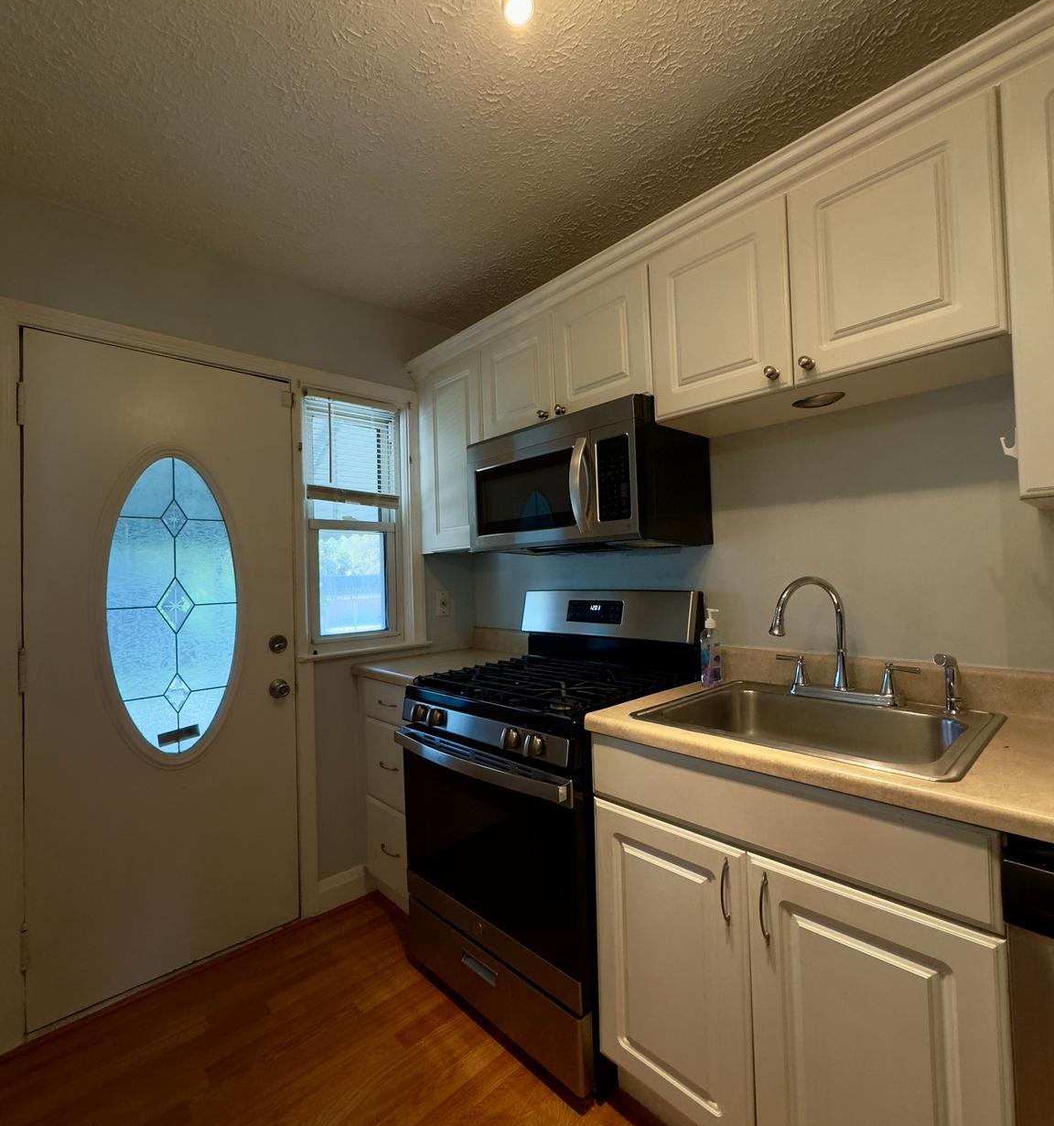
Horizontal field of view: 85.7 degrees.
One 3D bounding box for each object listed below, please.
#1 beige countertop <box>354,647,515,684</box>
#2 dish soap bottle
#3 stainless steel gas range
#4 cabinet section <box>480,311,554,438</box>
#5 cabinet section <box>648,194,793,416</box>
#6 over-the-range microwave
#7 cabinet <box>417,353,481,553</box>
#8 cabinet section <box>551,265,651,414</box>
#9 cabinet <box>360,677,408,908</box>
[{"bbox_3d":[-0.321,0.420,2.314,0.638,0.036,0.460,0,-2,-43],"label":"beige countertop"},{"bbox_3d":[0.553,0.251,1.706,0.060,0.222,0.052,-1,-1,-23],"label":"dish soap bottle"},{"bbox_3d":[0.071,0.703,1.841,0.687,1.200,0.759,0,-2,-43],"label":"stainless steel gas range"},{"bbox_3d":[0.065,-0.632,2.134,0.300,0.384,0.392,0,-2,-43],"label":"cabinet section"},{"bbox_3d":[0.591,-0.626,1.560,0.300,0.452,0.381,0,-2,-43],"label":"cabinet section"},{"bbox_3d":[0.169,-0.246,1.937,0.420,0.405,0.759,0,-2,-43],"label":"over-the-range microwave"},{"bbox_3d":[-0.212,-0.433,2.443,0.295,0.765,0.460,0,-2,-43],"label":"cabinet"},{"bbox_3d":[0.330,-0.646,1.845,0.300,0.384,0.391,0,-2,-43],"label":"cabinet section"},{"bbox_3d":[-0.297,0.880,2.313,0.607,0.889,0.460,0,-2,-43],"label":"cabinet"}]

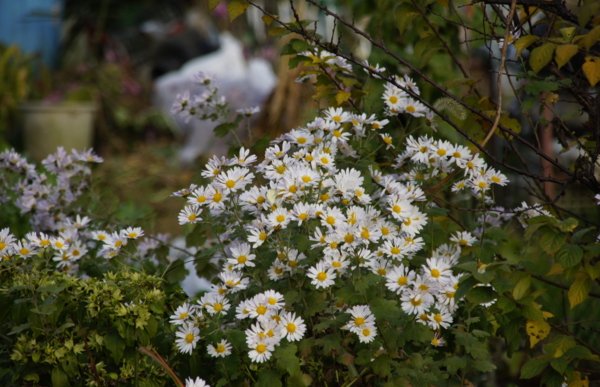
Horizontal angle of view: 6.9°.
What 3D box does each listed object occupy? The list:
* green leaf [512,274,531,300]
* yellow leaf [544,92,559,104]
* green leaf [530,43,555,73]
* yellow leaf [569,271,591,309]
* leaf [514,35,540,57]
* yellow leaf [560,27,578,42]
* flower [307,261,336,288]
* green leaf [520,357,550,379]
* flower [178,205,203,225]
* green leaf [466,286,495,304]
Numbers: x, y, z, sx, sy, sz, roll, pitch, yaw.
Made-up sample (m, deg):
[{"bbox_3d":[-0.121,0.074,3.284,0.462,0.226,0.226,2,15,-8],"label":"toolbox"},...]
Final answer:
[{"bbox_3d":[0.335,0.142,7.550,0.021,0.042,0.015,29,0,4],"label":"green leaf"},{"bbox_3d":[0.390,-0.147,7.750,0.022,0.019,0.013,0,6,0],"label":"yellow leaf"},{"bbox_3d":[0.325,-0.182,6.700,0.032,0.040,0.015,0,7,0],"label":"green leaf"},{"bbox_3d":[0.425,0.146,7.600,0.030,0.058,0.020,27,0,4],"label":"yellow leaf"},{"bbox_3d":[0.346,-0.225,7.600,0.026,0.043,0.020,45,0,6],"label":"leaf"},{"bbox_3d":[0.415,-0.245,7.700,0.028,0.025,0.015,0,6,0],"label":"yellow leaf"},{"bbox_3d":[0.029,0.109,6.750,0.041,0.038,0.014,0,-18,-3],"label":"flower"},{"bbox_3d":[0.316,0.233,6.700,0.040,0.029,0.025,0,7,0],"label":"green leaf"},{"bbox_3d":[-0.168,0.032,7.650,0.039,0.036,0.015,2,-26,20],"label":"flower"},{"bbox_3d":[0.240,0.136,6.650,0.037,0.024,0.022,0,7,0],"label":"green leaf"}]

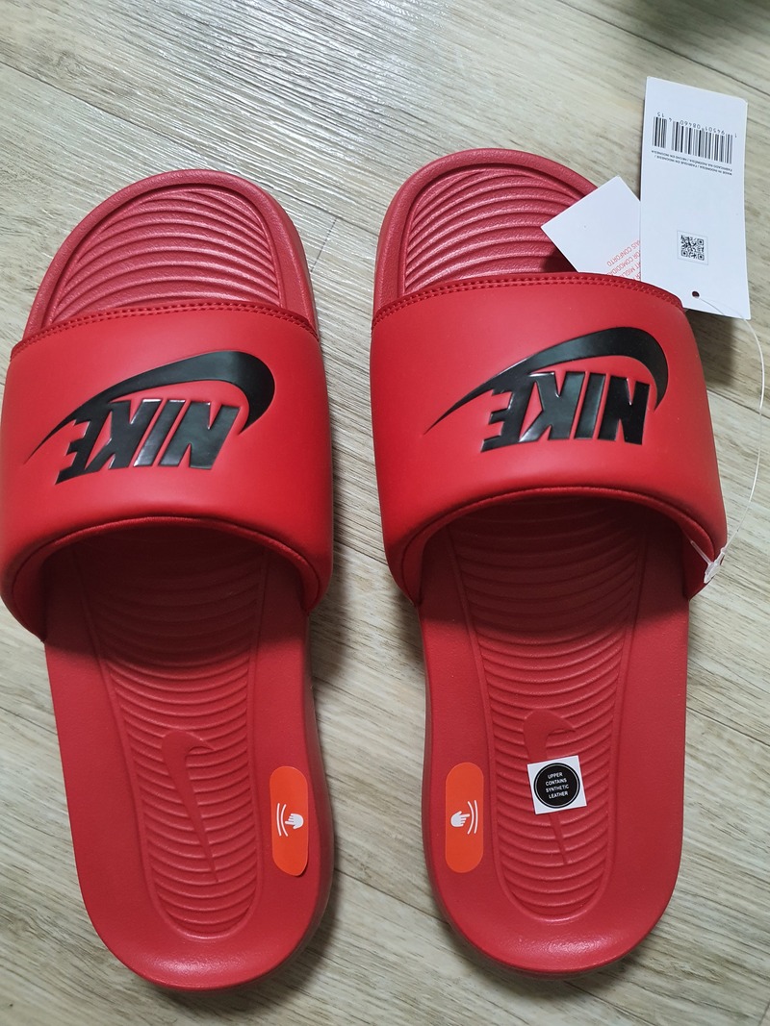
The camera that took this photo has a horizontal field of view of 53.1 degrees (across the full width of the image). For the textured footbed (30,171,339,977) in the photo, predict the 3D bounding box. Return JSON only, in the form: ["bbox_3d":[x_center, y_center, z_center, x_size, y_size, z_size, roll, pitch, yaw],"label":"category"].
[{"bbox_3d":[-0.073,0.025,0.295,0.108,0.031,0.303,-4,89,1],"label":"textured footbed"}]

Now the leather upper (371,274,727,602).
[{"bbox_3d":[0.057,-0.022,0.263,0.121,0.066,0.114,-3,89,1],"label":"leather upper"}]

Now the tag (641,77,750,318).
[{"bbox_3d":[0.120,-0.122,0.295,0.044,0.002,0.096,7,77,-8],"label":"tag"}]

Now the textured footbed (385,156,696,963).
[{"bbox_3d":[0.056,0.016,0.293,0.108,0.029,0.302,-3,89,1],"label":"textured footbed"}]

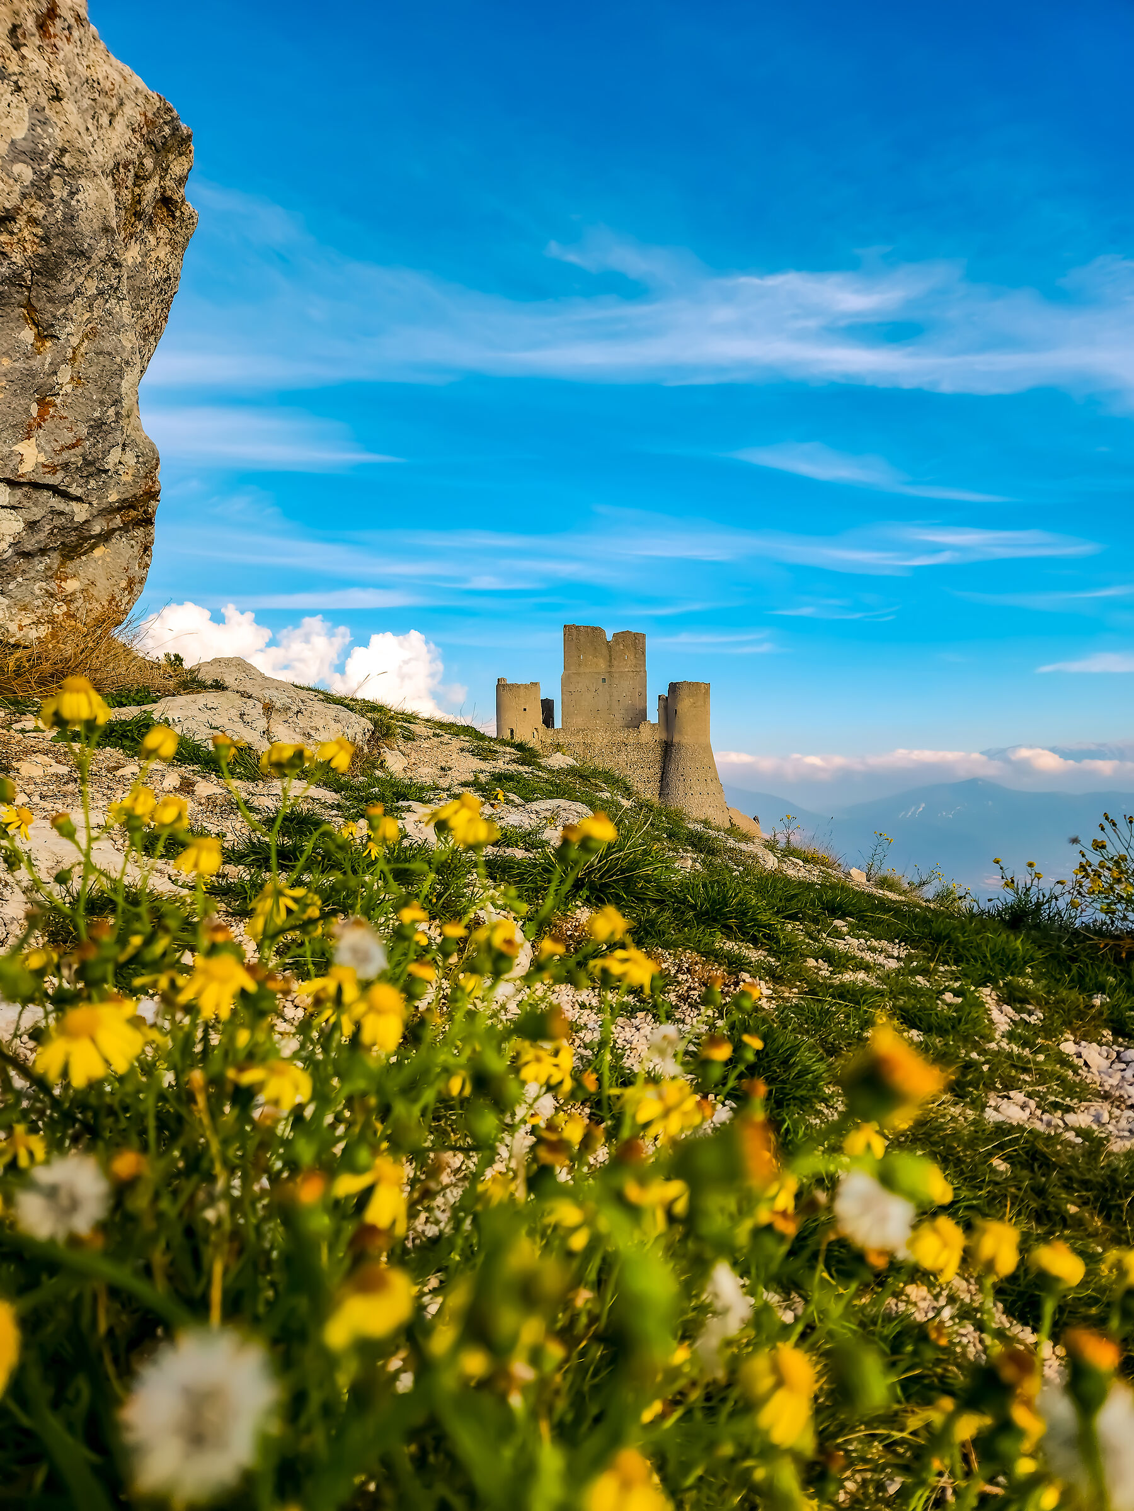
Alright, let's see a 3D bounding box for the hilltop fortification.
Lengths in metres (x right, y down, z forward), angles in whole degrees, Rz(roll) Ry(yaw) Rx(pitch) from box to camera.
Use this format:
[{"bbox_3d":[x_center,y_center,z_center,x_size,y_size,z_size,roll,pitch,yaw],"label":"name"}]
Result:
[{"bbox_3d":[5.400,-3.500,124.000,27.500,24.000,25.000,0,-3,2],"label":"hilltop fortification"}]

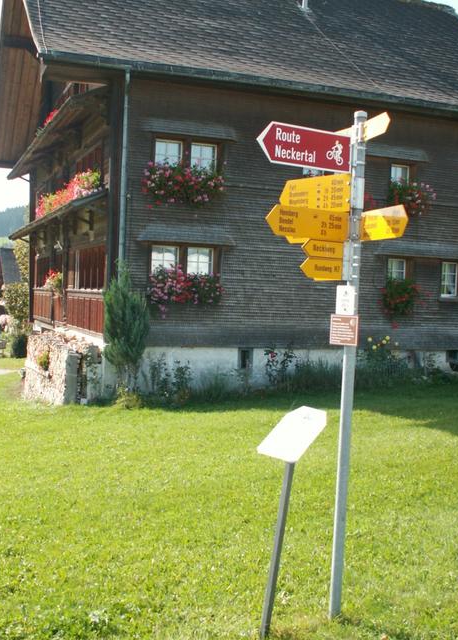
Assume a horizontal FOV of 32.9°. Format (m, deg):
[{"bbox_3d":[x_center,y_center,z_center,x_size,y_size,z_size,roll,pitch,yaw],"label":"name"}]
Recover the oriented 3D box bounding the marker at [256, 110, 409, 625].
[{"bbox_3d":[0.460,0.245,4.040,0.720,2.640,0.720,2,2,-6],"label":"marker"}]

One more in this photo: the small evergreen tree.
[{"bbox_3d":[-1.769,0.155,13.400,0.780,2.270,0.780,1,2,-21],"label":"small evergreen tree"}]

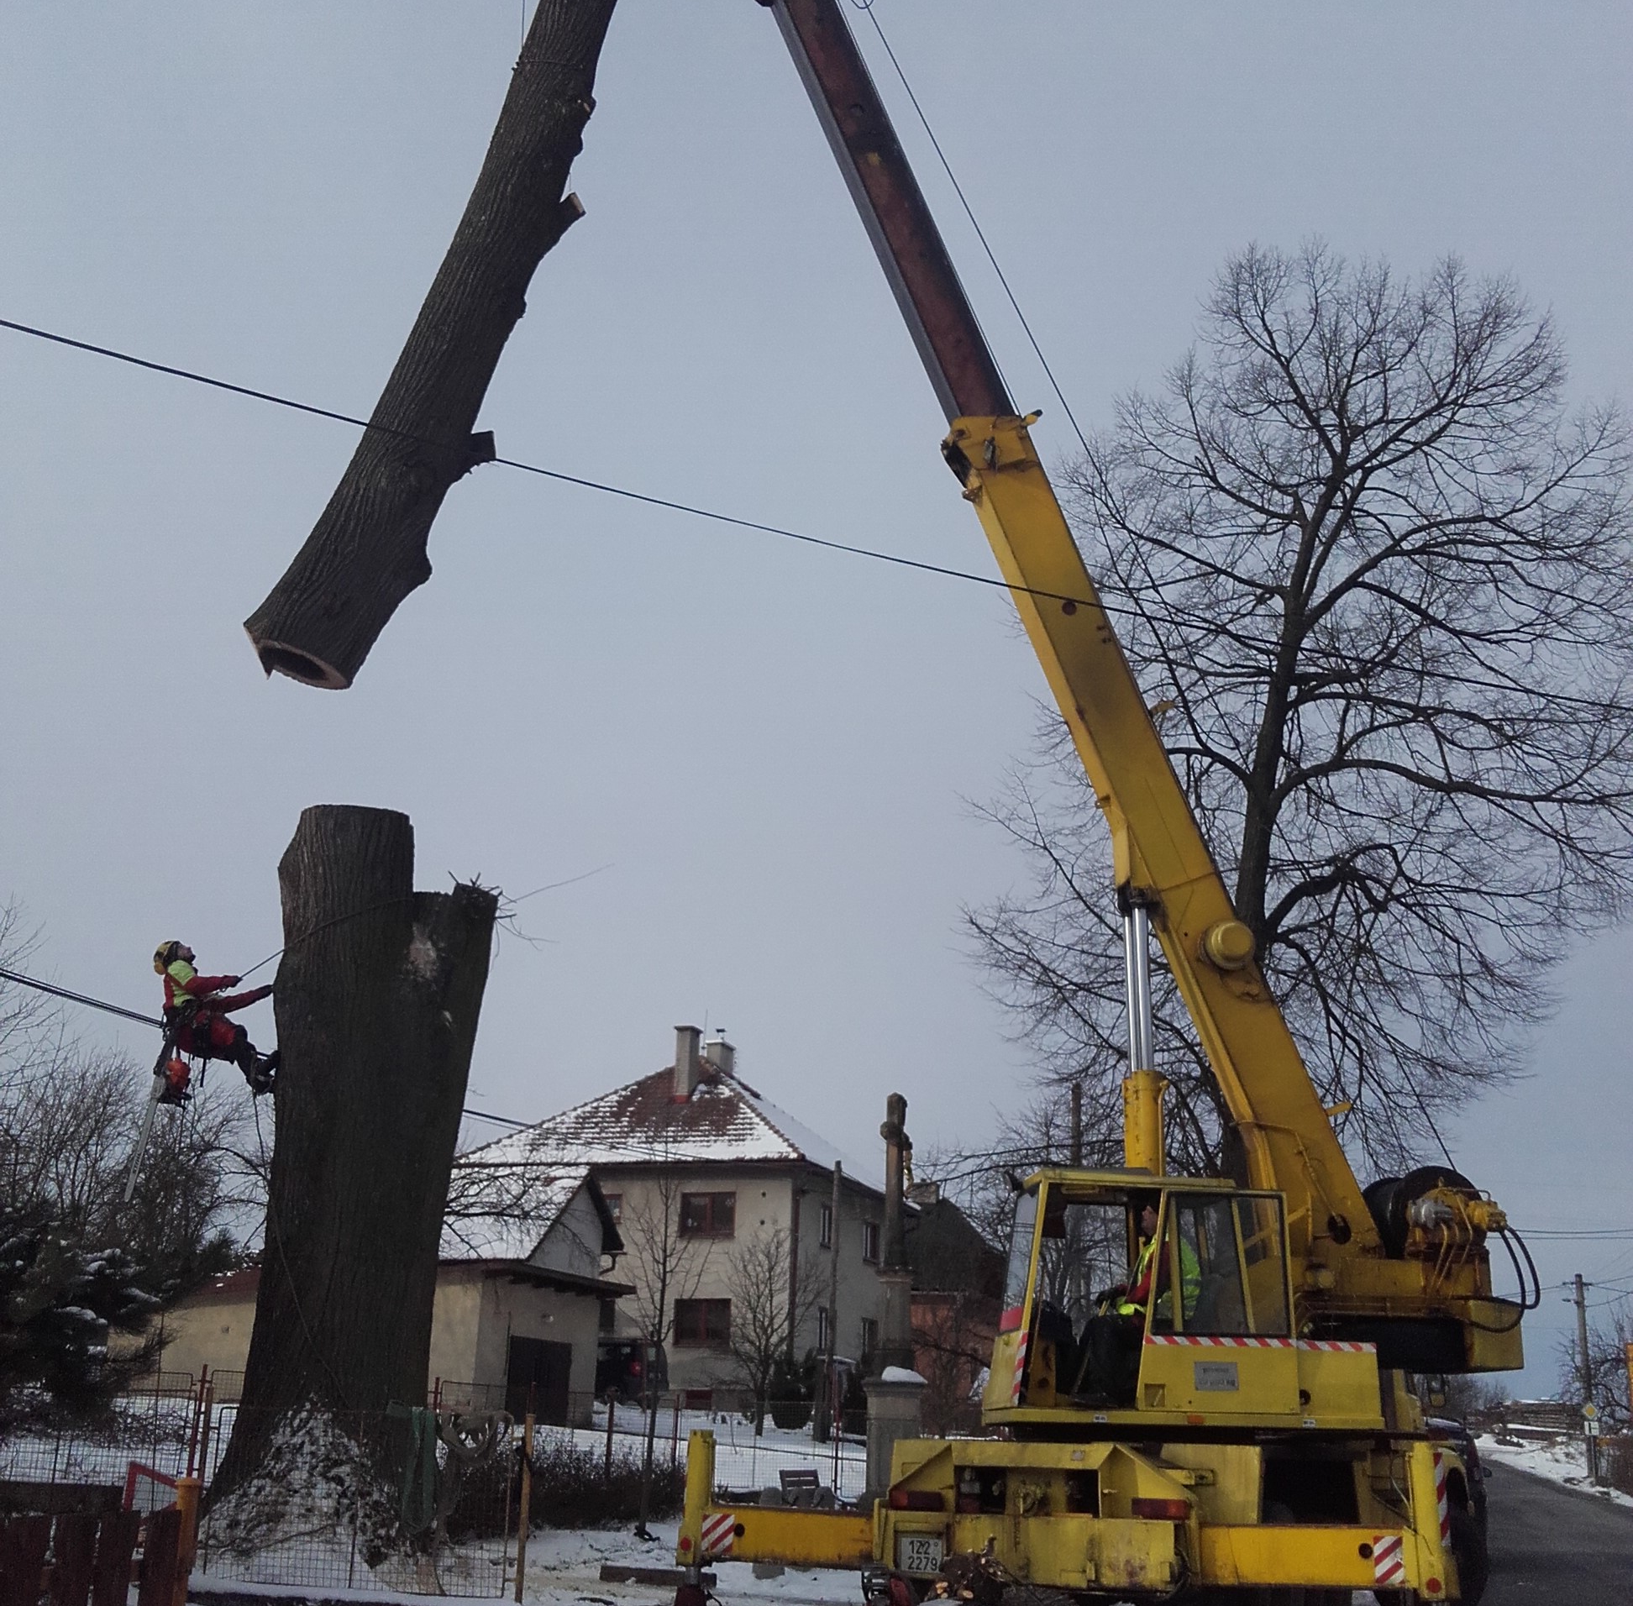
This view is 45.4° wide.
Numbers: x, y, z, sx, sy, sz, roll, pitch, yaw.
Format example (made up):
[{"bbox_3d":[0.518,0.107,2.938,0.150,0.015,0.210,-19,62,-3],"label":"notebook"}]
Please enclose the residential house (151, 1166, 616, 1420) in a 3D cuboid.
[{"bbox_3d":[-10.113,11.214,44.842,9.300,5.884,6.500,-4,-19,16],"label":"residential house"}]

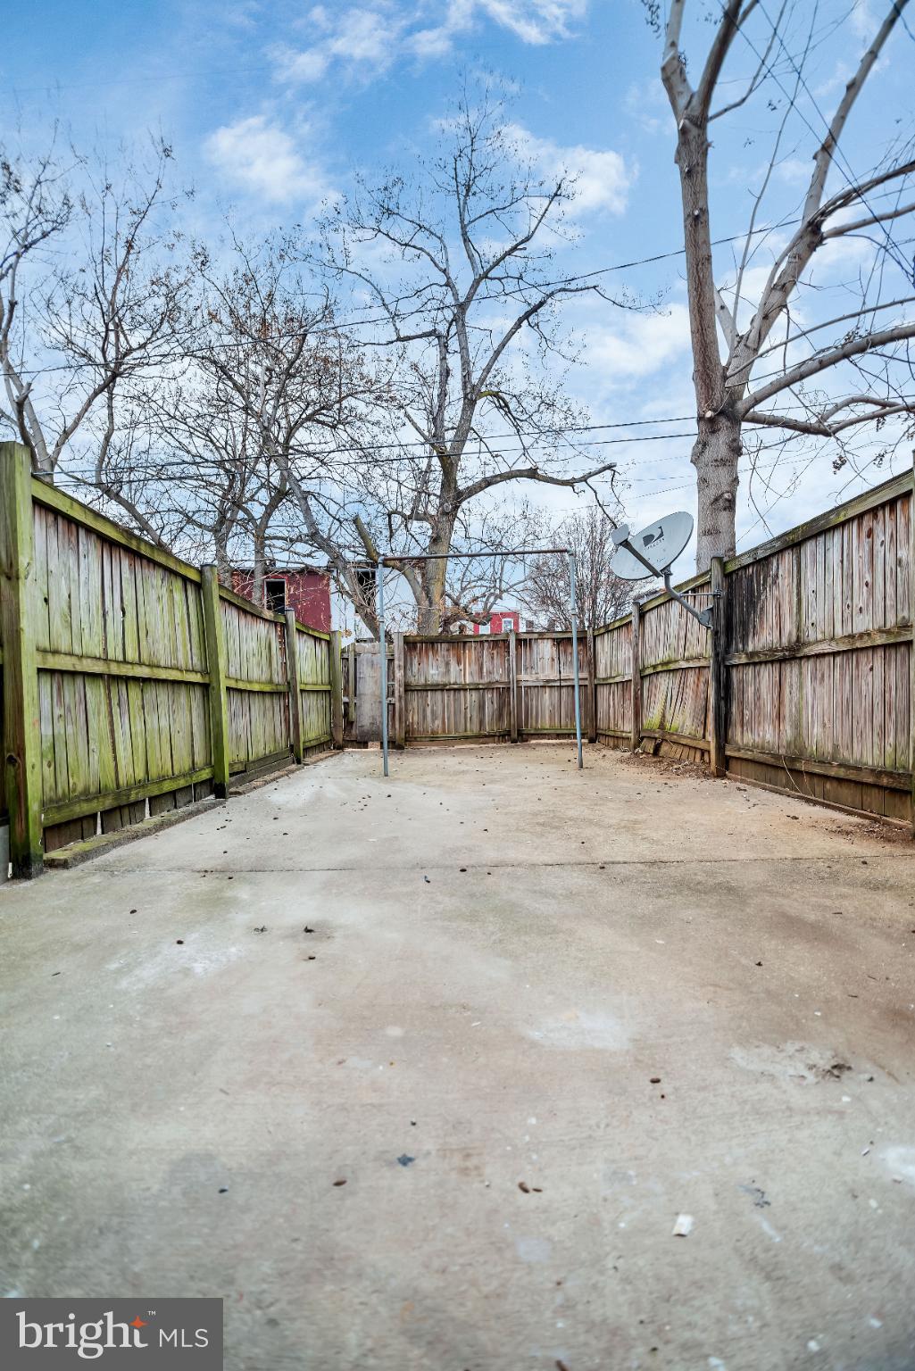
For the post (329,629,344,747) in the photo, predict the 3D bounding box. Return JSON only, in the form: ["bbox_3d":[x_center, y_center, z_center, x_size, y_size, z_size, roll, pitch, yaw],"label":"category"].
[{"bbox_3d":[-1.970,0.050,9.900,0.140,1.910,0.140,-1,0,-1],"label":"post"}]

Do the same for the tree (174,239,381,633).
[{"bbox_3d":[-4.900,-5.700,16.800,6.000,13.700,6.000,-1,0,-1],"label":"tree"}]

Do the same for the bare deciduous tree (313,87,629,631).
[{"bbox_3d":[0.390,-7.700,16.800,8.700,17.600,8.000,-1,0,-1],"label":"bare deciduous tree"}]

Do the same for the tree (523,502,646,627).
[{"bbox_3d":[5.600,-3.400,27.000,5.400,9.200,5.200,-1,0,-1],"label":"tree"}]

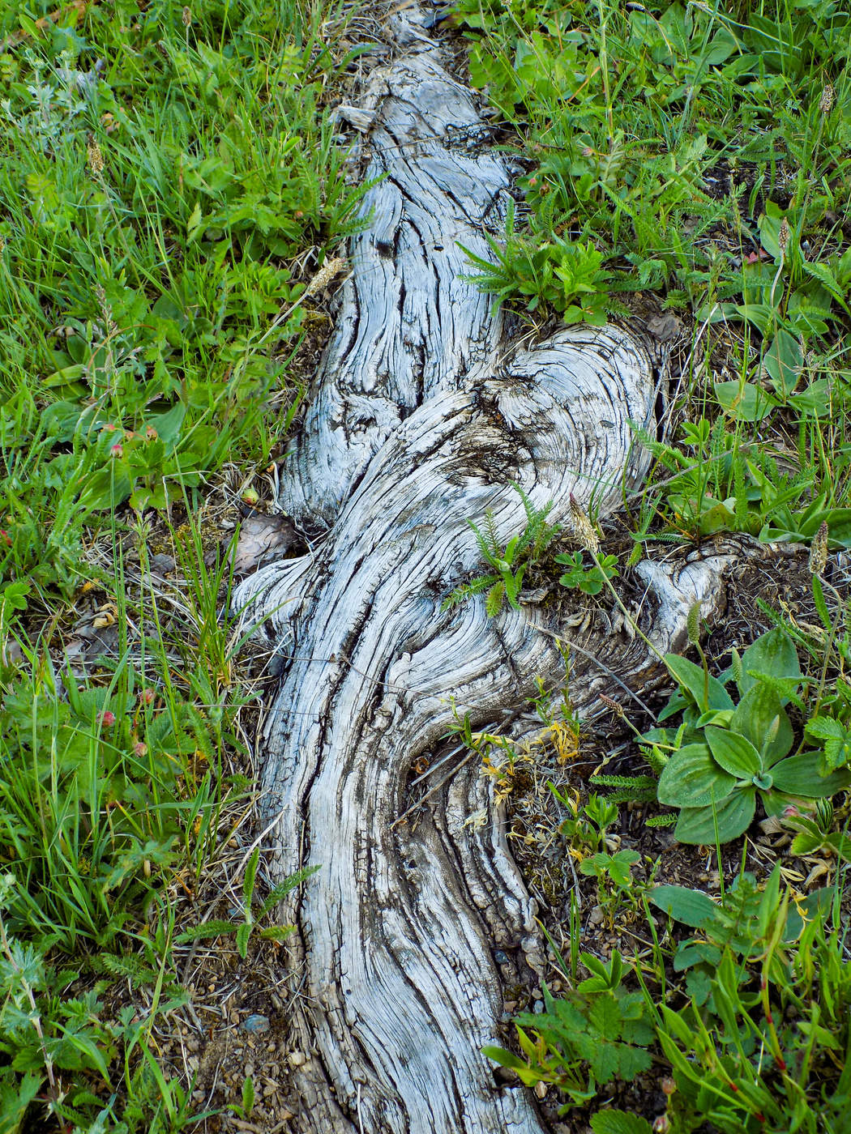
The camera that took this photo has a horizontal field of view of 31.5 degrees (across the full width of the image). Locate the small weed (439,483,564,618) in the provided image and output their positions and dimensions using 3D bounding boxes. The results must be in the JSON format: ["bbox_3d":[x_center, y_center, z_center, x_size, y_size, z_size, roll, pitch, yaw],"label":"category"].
[{"bbox_3d":[0.062,-0.015,1.230,0.095,0.063,0.085,0,49,0],"label":"small weed"}]

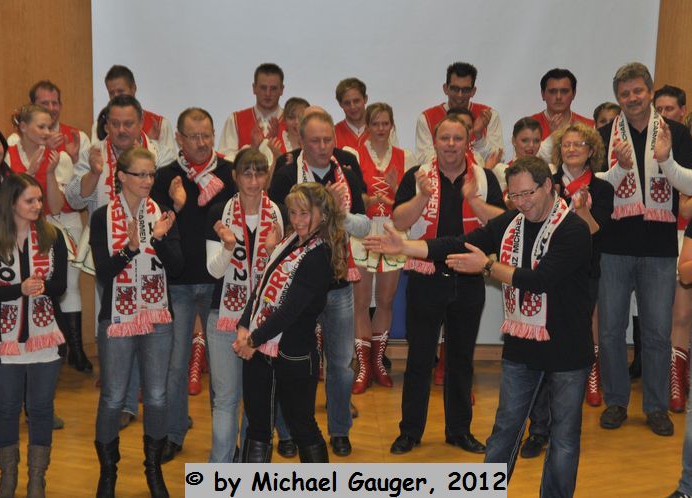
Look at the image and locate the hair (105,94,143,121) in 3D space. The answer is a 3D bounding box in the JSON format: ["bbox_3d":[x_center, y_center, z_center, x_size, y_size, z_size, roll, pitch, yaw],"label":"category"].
[{"bbox_3d":[-1.136,-0.726,9.603,0.185,0.130,0.200,0,14,-5],"label":"hair"}]

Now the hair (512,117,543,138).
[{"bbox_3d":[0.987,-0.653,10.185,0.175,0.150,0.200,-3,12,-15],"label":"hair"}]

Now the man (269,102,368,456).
[{"bbox_3d":[-0.143,0.188,9.482,0.510,1.782,0.430,-3,14,-15],"label":"man"}]

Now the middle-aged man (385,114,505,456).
[{"bbox_3d":[0.503,0.199,9.549,0.570,1.753,0.430,2,14,2],"label":"middle-aged man"}]

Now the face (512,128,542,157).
[{"bbox_3d":[0.976,-0.562,10.072,0.150,0.180,0.120,-2,14,-12],"label":"face"}]

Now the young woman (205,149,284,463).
[{"bbox_3d":[-0.475,0.371,8.891,0.440,1.690,0.400,2,14,3],"label":"young woman"}]

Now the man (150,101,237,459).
[{"bbox_3d":[-0.778,0.156,9.491,0.500,1.775,0.440,-3,12,-15],"label":"man"}]

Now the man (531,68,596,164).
[{"bbox_3d":[1.249,-0.140,10.907,0.540,1.800,0.380,1,12,3],"label":"man"}]

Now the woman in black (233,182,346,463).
[{"bbox_3d":[-0.251,0.507,8.472,0.430,1.630,0.440,12,17,39],"label":"woman in black"}]

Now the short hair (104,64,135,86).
[{"bbox_3d":[-1.304,-0.993,10.781,0.180,0.150,0.200,6,13,24],"label":"short hair"}]

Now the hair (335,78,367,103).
[{"bbox_3d":[0.032,-0.908,10.797,0.180,0.150,0.200,3,12,12],"label":"hair"}]

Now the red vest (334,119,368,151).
[{"bbox_3d":[0.067,-0.473,10.859,0.420,0.580,0.270,0,12,-3],"label":"red vest"}]

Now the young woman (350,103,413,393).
[{"bbox_3d":[0.200,-0.019,10.679,0.420,1.640,0.380,2,12,5],"label":"young woman"}]

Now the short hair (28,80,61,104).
[{"bbox_3d":[-1.668,-0.867,10.377,0.170,0.130,0.190,-4,14,-19],"label":"short hair"}]

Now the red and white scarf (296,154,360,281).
[{"bbox_3d":[-0.094,-0.159,9.474,0.330,0.670,0.270,-2,12,-12],"label":"red and white scarf"}]

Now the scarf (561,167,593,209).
[{"bbox_3d":[1.168,-0.310,9.448,0.180,0.230,0.160,3,14,8],"label":"scarf"}]

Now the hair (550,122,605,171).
[{"bbox_3d":[1.177,-0.516,9.519,0.280,0.250,0.250,5,13,20],"label":"hair"}]

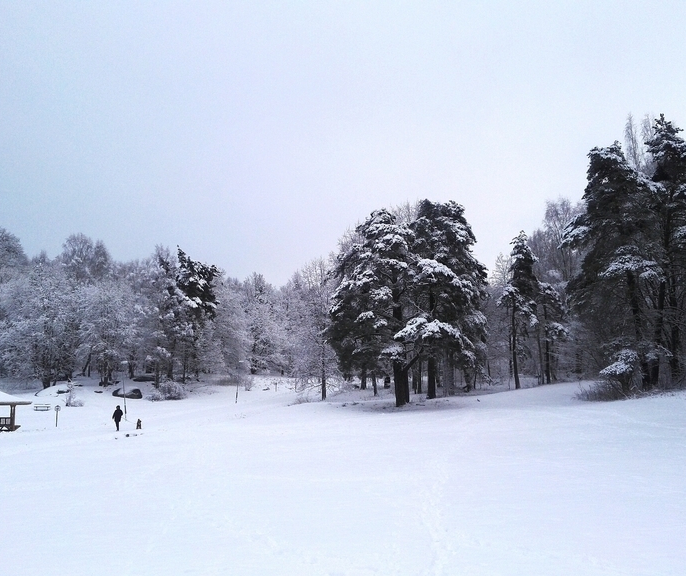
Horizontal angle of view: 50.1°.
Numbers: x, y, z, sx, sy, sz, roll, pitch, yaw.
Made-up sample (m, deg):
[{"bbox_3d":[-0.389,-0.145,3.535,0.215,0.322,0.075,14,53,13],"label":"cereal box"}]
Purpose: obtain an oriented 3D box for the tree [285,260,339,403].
[{"bbox_3d":[-3.032,4.370,79.136,6.600,15.370,6.400,0,-8,0],"label":"tree"}]

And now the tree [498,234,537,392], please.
[{"bbox_3d":[20.804,2.531,87.401,5.000,18.960,4.900,0,-8,0],"label":"tree"}]

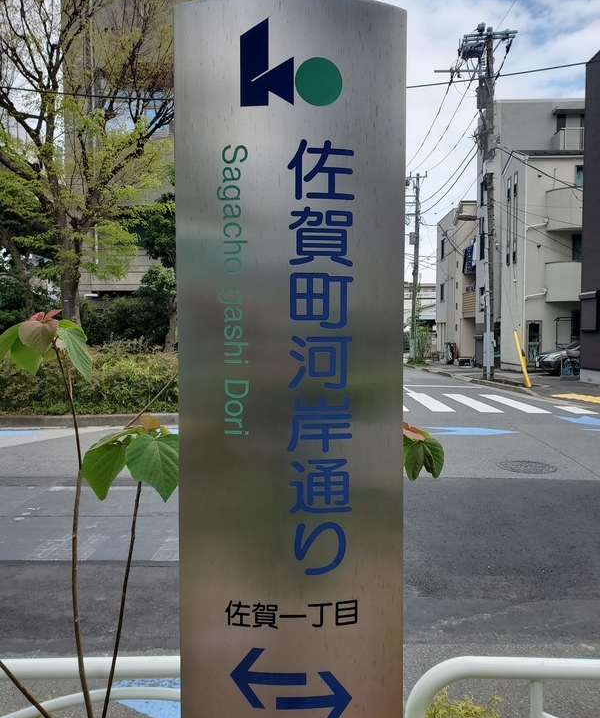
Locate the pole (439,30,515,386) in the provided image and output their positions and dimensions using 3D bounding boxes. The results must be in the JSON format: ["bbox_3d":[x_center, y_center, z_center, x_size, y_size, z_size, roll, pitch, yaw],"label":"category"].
[{"bbox_3d":[5.820,-5.030,19.800,2.400,11.450,1.000,0,2,2],"label":"pole"}]

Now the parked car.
[{"bbox_3d":[10.920,-0.150,22.300,4.250,1.500,1.700,0,2,2],"label":"parked car"}]

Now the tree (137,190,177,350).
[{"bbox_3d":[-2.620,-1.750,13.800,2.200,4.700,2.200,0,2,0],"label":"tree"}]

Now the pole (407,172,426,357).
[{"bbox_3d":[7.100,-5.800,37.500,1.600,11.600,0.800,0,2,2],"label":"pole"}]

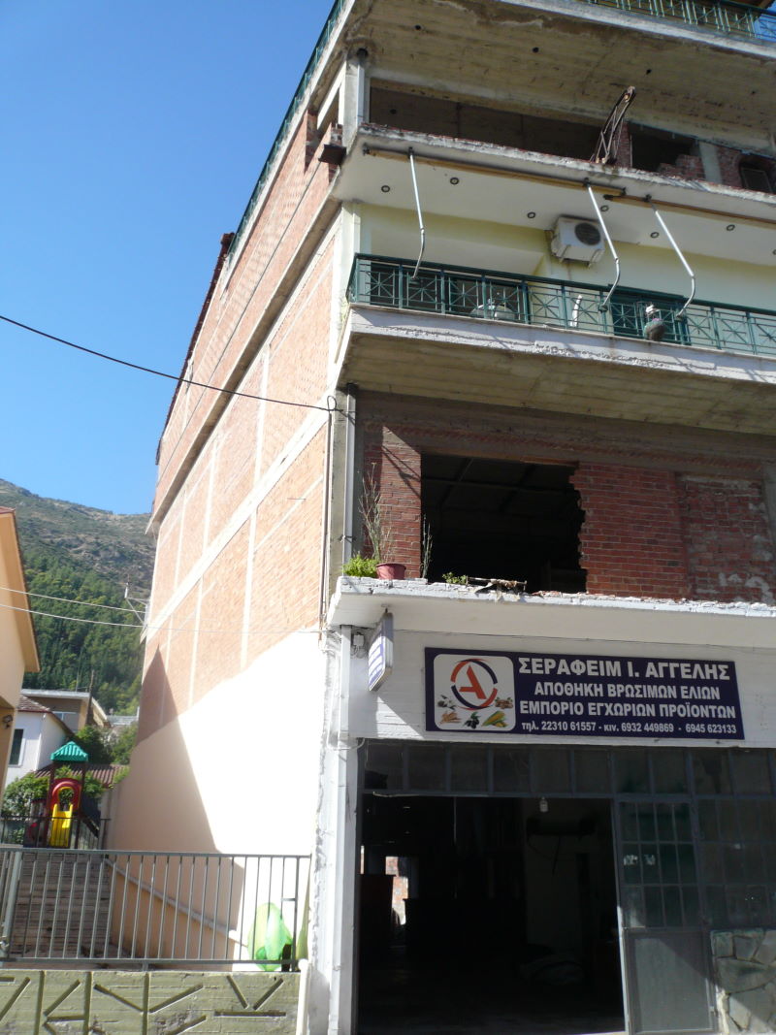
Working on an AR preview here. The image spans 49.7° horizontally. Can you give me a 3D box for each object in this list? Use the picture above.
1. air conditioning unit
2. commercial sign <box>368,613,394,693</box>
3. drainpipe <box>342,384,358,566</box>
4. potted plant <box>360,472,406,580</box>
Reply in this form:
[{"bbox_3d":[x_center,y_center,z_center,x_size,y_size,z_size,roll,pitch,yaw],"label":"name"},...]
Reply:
[{"bbox_3d":[3.010,-4.400,13.292,0.760,0.527,0.300,4,-19,-11],"label":"air conditioning unit"},{"bbox_3d":[-0.086,1.580,9.810,0.100,0.678,1.177,4,-19,-9],"label":"commercial sign"},{"bbox_3d":[-0.518,-0.363,11.254,0.105,3.156,0.105,4,-19,-11],"label":"drainpipe"},{"bbox_3d":[-0.059,0.130,9.602,0.520,1.382,0.420,4,-19,-11],"label":"potted plant"}]

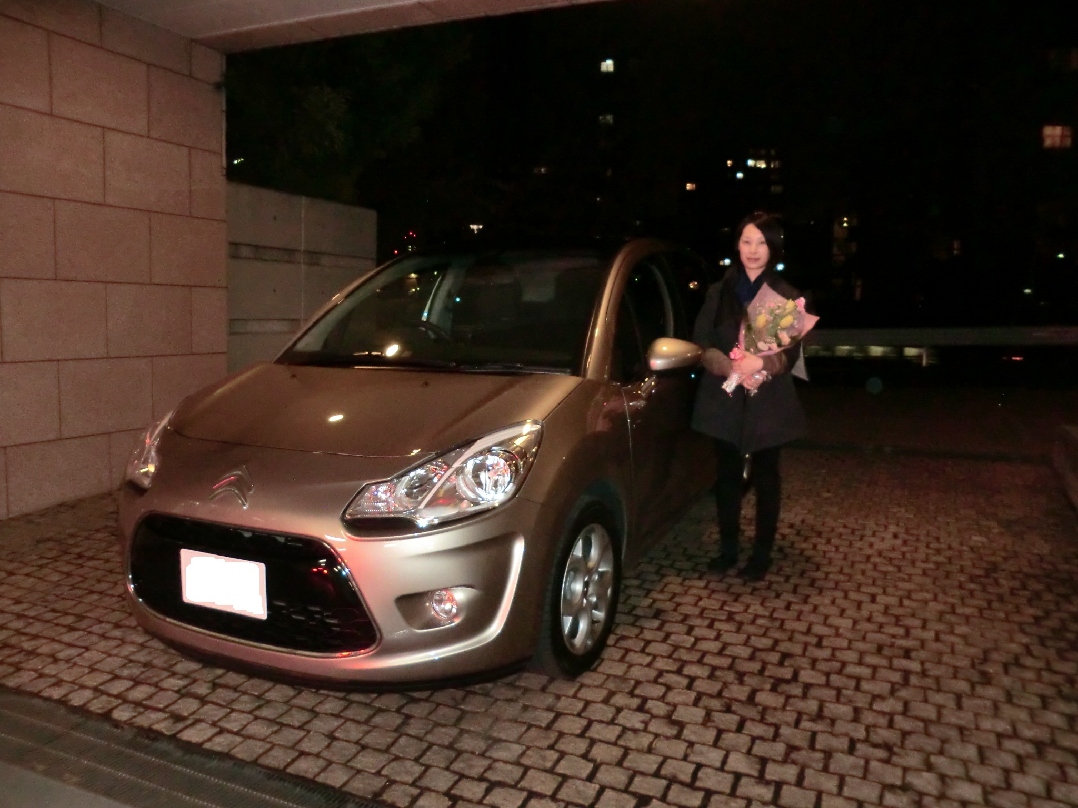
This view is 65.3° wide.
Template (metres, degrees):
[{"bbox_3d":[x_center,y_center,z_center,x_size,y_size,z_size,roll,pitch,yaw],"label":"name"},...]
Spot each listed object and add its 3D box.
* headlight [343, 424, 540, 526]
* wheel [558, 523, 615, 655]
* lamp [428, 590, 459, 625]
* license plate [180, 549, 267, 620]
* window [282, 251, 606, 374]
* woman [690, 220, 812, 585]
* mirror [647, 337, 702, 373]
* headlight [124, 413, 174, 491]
[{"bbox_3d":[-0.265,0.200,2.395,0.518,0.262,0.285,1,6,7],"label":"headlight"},{"bbox_3d":[0.096,0.606,2.804,0.171,0.433,0.433,3,7,26],"label":"wheel"},{"bbox_3d":[-0.260,0.563,2.349,0.099,0.099,0.060,2,6,16],"label":"lamp"},{"bbox_3d":[-0.911,0.519,2.429,0.332,0.166,0.015,3,7,26],"label":"license plate"},{"bbox_3d":[-0.359,-0.405,3.445,1.402,0.161,0.971,3,41,26],"label":"window"},{"bbox_3d":[0.958,-0.037,3.877,0.550,1.665,0.420,4,7,13],"label":"woman"},{"bbox_3d":[0.515,-0.186,3.165,0.216,0.136,0.131,3,7,26],"label":"mirror"},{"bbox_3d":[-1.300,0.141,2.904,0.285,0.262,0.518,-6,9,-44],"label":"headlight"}]

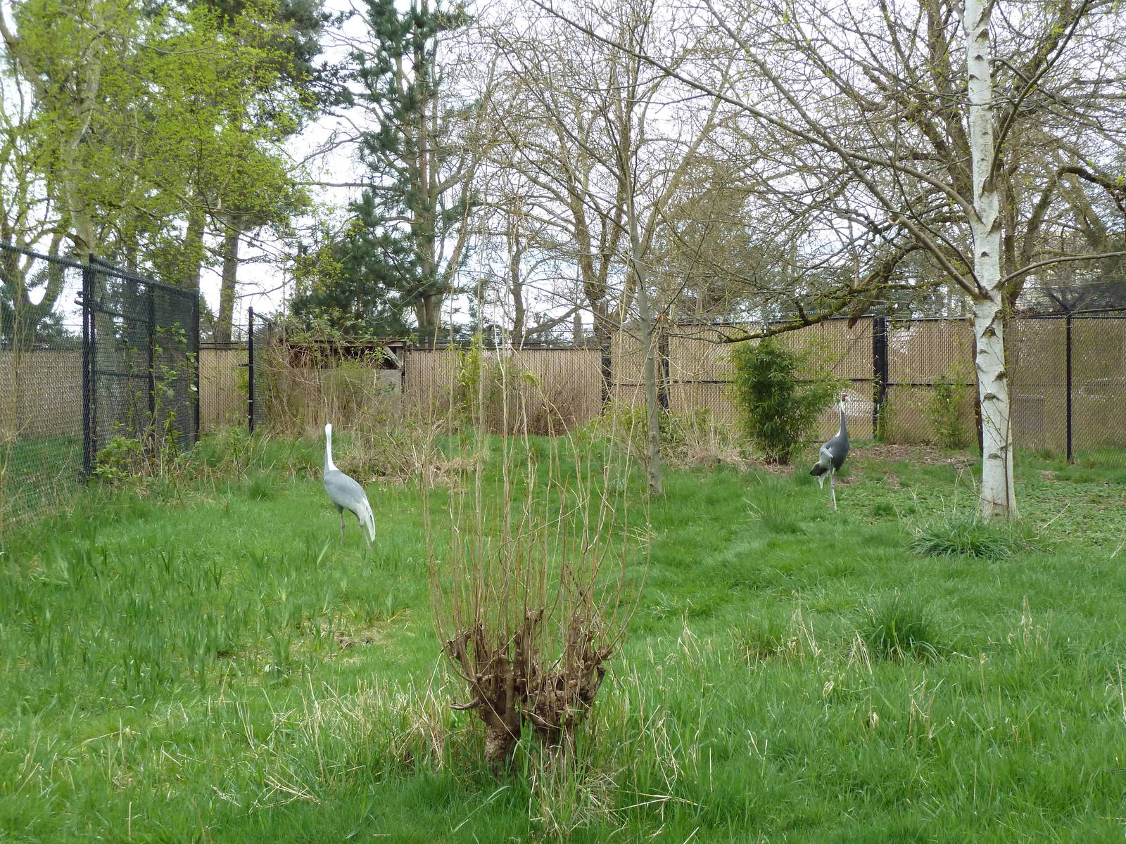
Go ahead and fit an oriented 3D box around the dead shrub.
[{"bbox_3d":[-0.115,0.670,5.300,0.870,1.530,0.780,0,0,0],"label":"dead shrub"}]

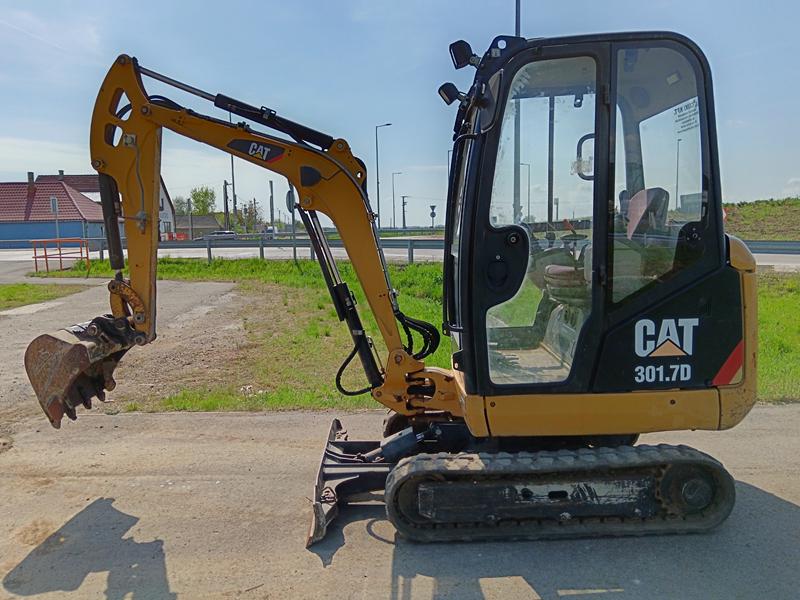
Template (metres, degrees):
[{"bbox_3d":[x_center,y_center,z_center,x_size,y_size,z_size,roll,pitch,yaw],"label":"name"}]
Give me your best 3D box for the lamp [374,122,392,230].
[{"bbox_3d":[-1.206,-9.797,53.231,1.400,10.200,0.350,-1,7,0],"label":"lamp"}]

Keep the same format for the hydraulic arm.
[{"bbox_3d":[-0.763,-0.301,3.242,2.090,1.870,0.620,-1,7,-2],"label":"hydraulic arm"}]

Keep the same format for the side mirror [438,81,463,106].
[{"bbox_3d":[0.290,-1.187,3.601,0.125,0.120,0.110,-1,7,-2],"label":"side mirror"}]

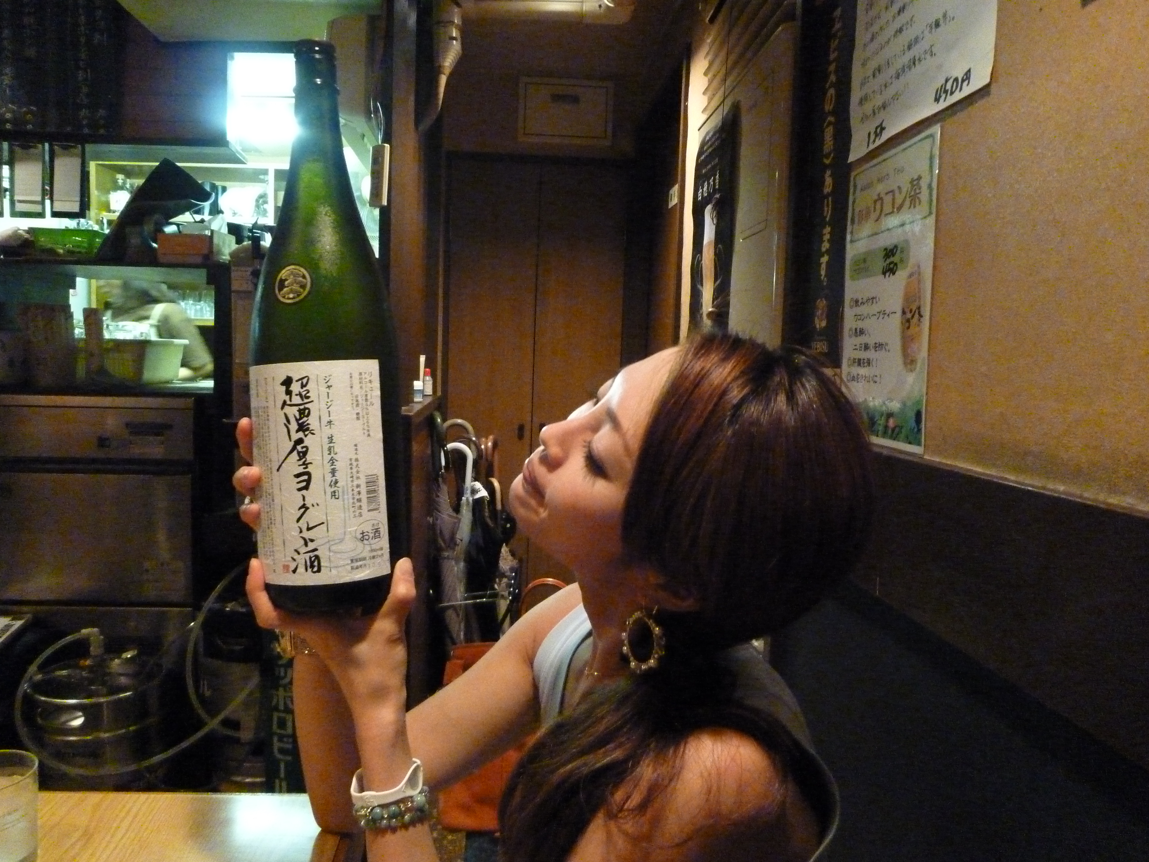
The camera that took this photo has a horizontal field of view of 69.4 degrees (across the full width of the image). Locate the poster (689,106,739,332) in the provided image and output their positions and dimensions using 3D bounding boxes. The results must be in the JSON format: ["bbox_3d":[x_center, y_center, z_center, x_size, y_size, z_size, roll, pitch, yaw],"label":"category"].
[{"bbox_3d":[0.261,-0.371,1.614,0.015,0.440,0.318,1,5,-5],"label":"poster"}]

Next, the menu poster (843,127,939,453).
[{"bbox_3d":[0.344,-0.147,0.927,0.010,0.324,0.214,1,5,-5],"label":"menu poster"}]

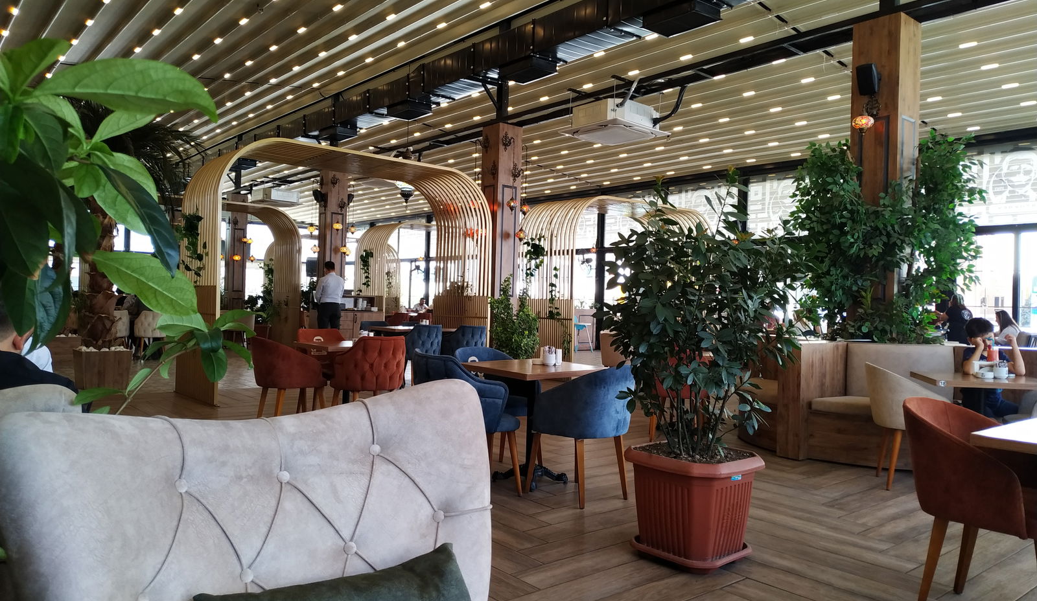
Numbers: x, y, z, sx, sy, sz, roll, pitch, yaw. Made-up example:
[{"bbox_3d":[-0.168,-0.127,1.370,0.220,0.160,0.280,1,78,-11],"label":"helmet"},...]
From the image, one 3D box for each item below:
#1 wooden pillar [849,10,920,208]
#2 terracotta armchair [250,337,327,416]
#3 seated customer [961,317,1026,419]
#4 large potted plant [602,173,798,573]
[{"bbox_3d":[3.380,-0.652,6.720,0.440,3.870,0.440,2,-1,-40],"label":"wooden pillar"},{"bbox_3d":[-1.932,0.720,6.027,0.580,0.810,0.570,2,-1,-40],"label":"terracotta armchair"},{"bbox_3d":[3.441,0.684,5.247,0.460,1.120,0.540,2,0,8],"label":"seated customer"},{"bbox_3d":[0.862,0.291,3.470,0.860,1.790,0.860,2,-1,-40],"label":"large potted plant"}]

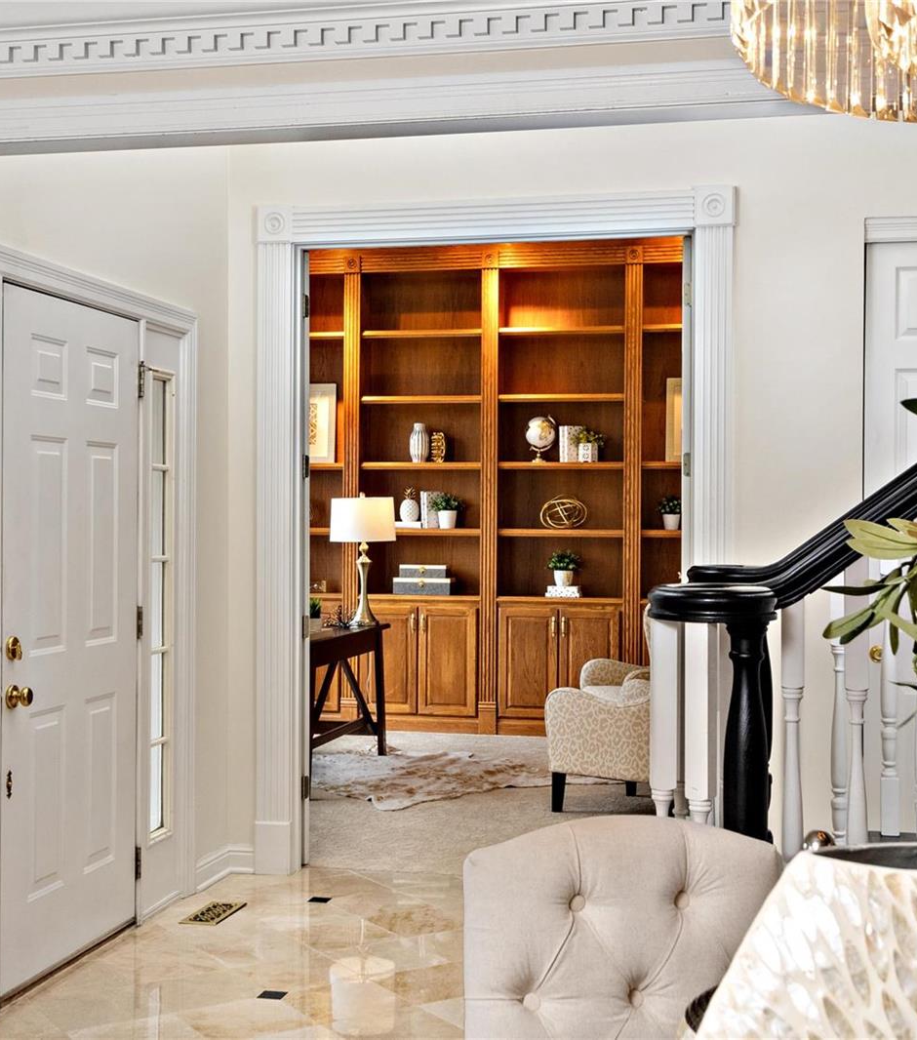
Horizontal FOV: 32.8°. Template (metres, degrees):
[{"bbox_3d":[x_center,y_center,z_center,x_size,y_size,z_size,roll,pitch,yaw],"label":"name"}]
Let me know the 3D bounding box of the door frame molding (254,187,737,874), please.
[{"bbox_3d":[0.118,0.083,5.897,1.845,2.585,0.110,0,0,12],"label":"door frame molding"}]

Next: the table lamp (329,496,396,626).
[{"bbox_3d":[-0.564,0.248,9.070,0.385,0.757,0.385,0,0,0],"label":"table lamp"}]

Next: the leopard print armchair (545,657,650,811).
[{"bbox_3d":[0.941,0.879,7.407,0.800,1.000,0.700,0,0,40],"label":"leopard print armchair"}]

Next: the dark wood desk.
[{"bbox_3d":[-0.917,0.993,8.469,0.740,0.760,1.600,0,0,12],"label":"dark wood desk"}]

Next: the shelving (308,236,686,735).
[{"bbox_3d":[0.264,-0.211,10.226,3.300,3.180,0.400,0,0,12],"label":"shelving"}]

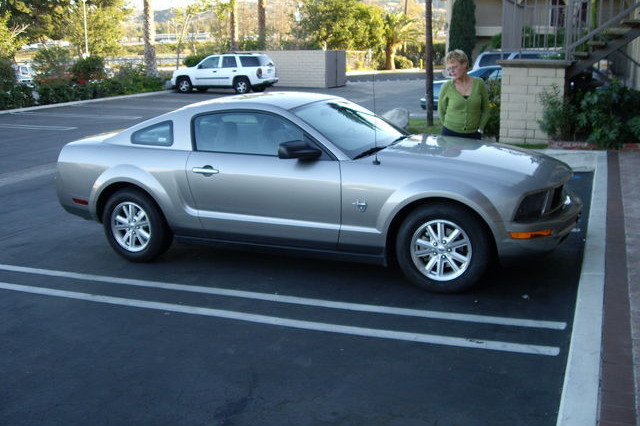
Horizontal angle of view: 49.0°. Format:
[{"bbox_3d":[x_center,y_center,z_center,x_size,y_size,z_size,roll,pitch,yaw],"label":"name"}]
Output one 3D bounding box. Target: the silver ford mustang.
[{"bbox_3d":[-0.126,-0.351,6.317,4.760,1.390,1.920,3,13,23],"label":"silver ford mustang"}]

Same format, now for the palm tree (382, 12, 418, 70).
[{"bbox_3d":[7.218,-15.468,63.000,3.400,5.200,3.400,-2,12,0],"label":"palm tree"}]

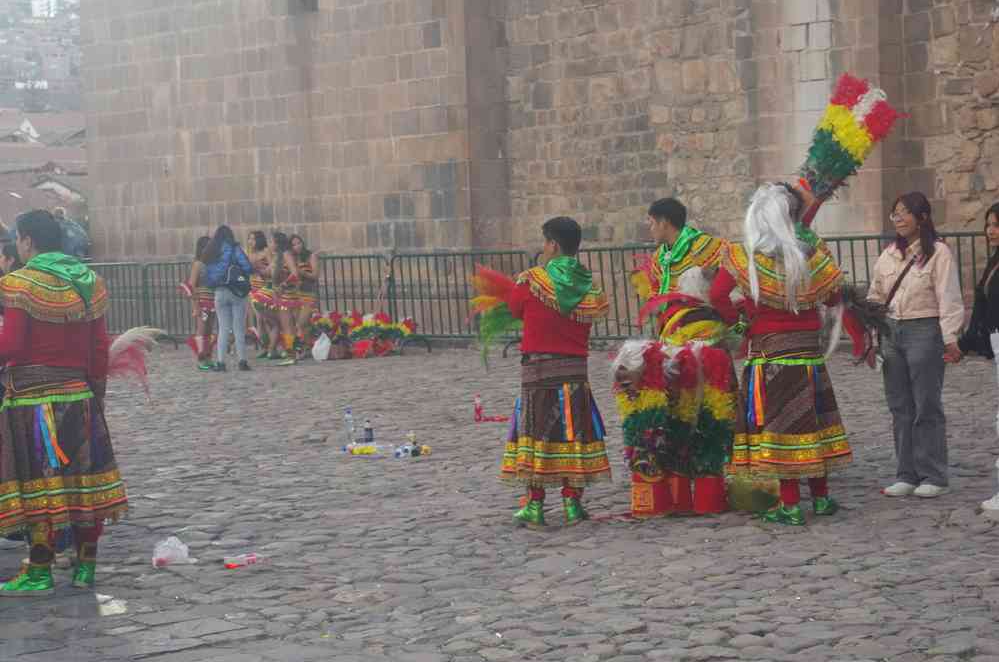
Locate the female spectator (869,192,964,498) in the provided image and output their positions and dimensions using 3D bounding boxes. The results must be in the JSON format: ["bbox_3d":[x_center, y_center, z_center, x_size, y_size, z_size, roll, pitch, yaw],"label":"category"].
[{"bbox_3d":[2.212,0.072,12.100,0.500,1.610,0.340,-1,3,19],"label":"female spectator"}]

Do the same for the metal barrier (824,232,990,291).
[{"bbox_3d":[3.836,-0.321,21.500,0.400,1.130,2.200,-4,4,-43],"label":"metal barrier"}]

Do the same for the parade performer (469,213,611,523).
[{"bbox_3d":[0.223,0.213,12.100,0.630,1.620,0.540,-3,3,-25],"label":"parade performer"}]

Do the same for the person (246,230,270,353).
[{"bbox_3d":[-2.868,-0.450,27.300,0.330,1.520,0.430,-3,3,-21],"label":"person"}]

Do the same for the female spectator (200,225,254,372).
[{"bbox_3d":[-2.966,-0.361,24.900,0.500,1.600,0.380,-3,3,-27],"label":"female spectator"}]

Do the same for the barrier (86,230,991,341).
[{"bbox_3d":[-0.636,-0.318,26.300,0.500,1.140,15.000,-4,4,-43],"label":"barrier"}]

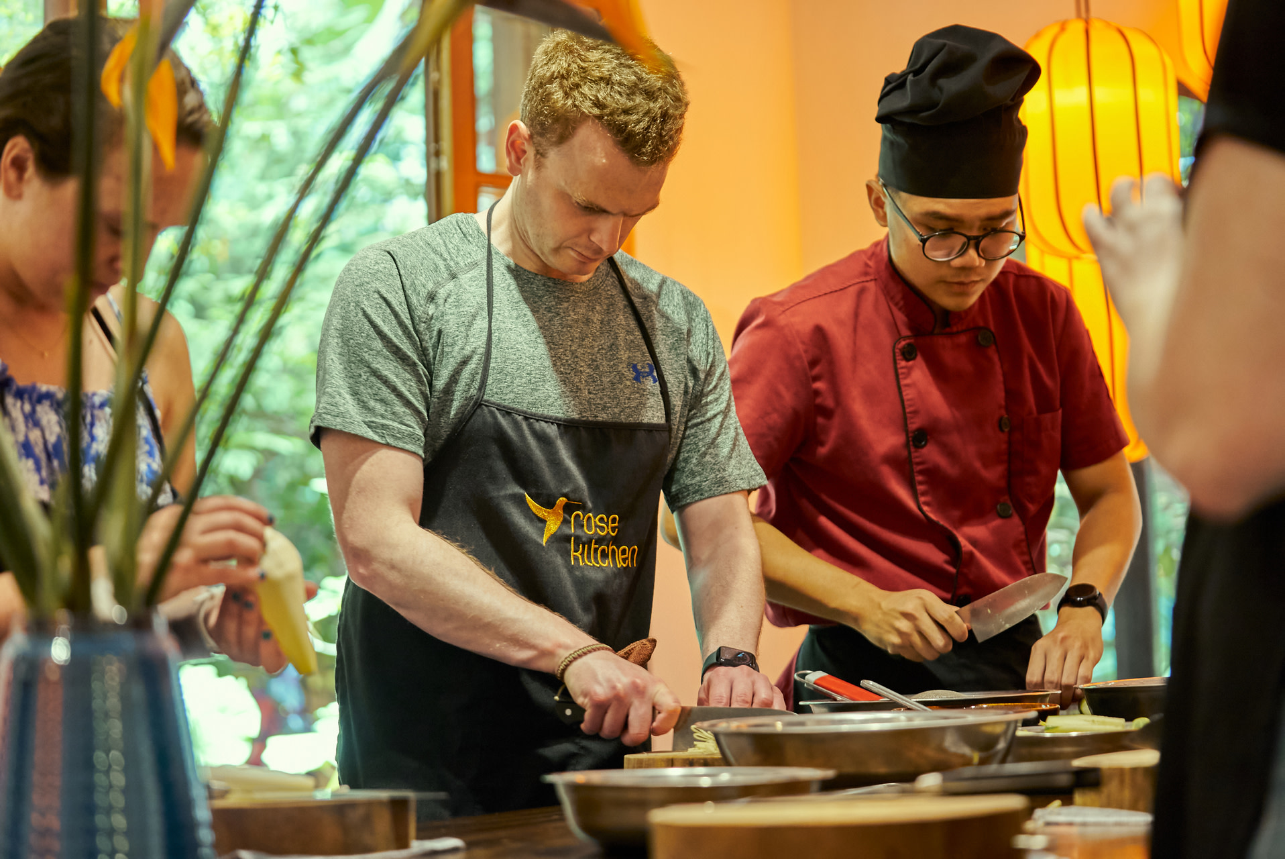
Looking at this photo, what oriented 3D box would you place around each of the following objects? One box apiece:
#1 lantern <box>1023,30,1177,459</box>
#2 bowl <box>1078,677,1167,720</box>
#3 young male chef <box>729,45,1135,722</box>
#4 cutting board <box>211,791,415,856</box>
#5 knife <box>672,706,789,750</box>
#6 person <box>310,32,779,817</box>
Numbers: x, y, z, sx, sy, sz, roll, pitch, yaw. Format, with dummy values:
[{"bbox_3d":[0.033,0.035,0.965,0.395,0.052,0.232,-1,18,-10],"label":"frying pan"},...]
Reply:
[{"bbox_3d":[0.715,-0.294,3.900,0.250,0.700,0.250,-2,-4,0],"label":"lantern"},{"bbox_3d":[0.618,0.324,2.797,0.260,0.085,0.260,-2,-4,0],"label":"bowl"},{"bbox_3d":[0.353,0.377,2.967,0.550,1.737,0.470,-1,-4,-18],"label":"young male chef"},{"bbox_3d":[-0.313,0.341,2.128,0.250,0.053,0.250,-2,-4,0],"label":"cutting board"},{"bbox_3d":[0.053,0.298,2.500,0.280,0.055,0.025,-2,-4,3],"label":"knife"},{"bbox_3d":[-0.084,0.409,2.656,0.530,1.663,0.470,0,-4,-28],"label":"person"}]

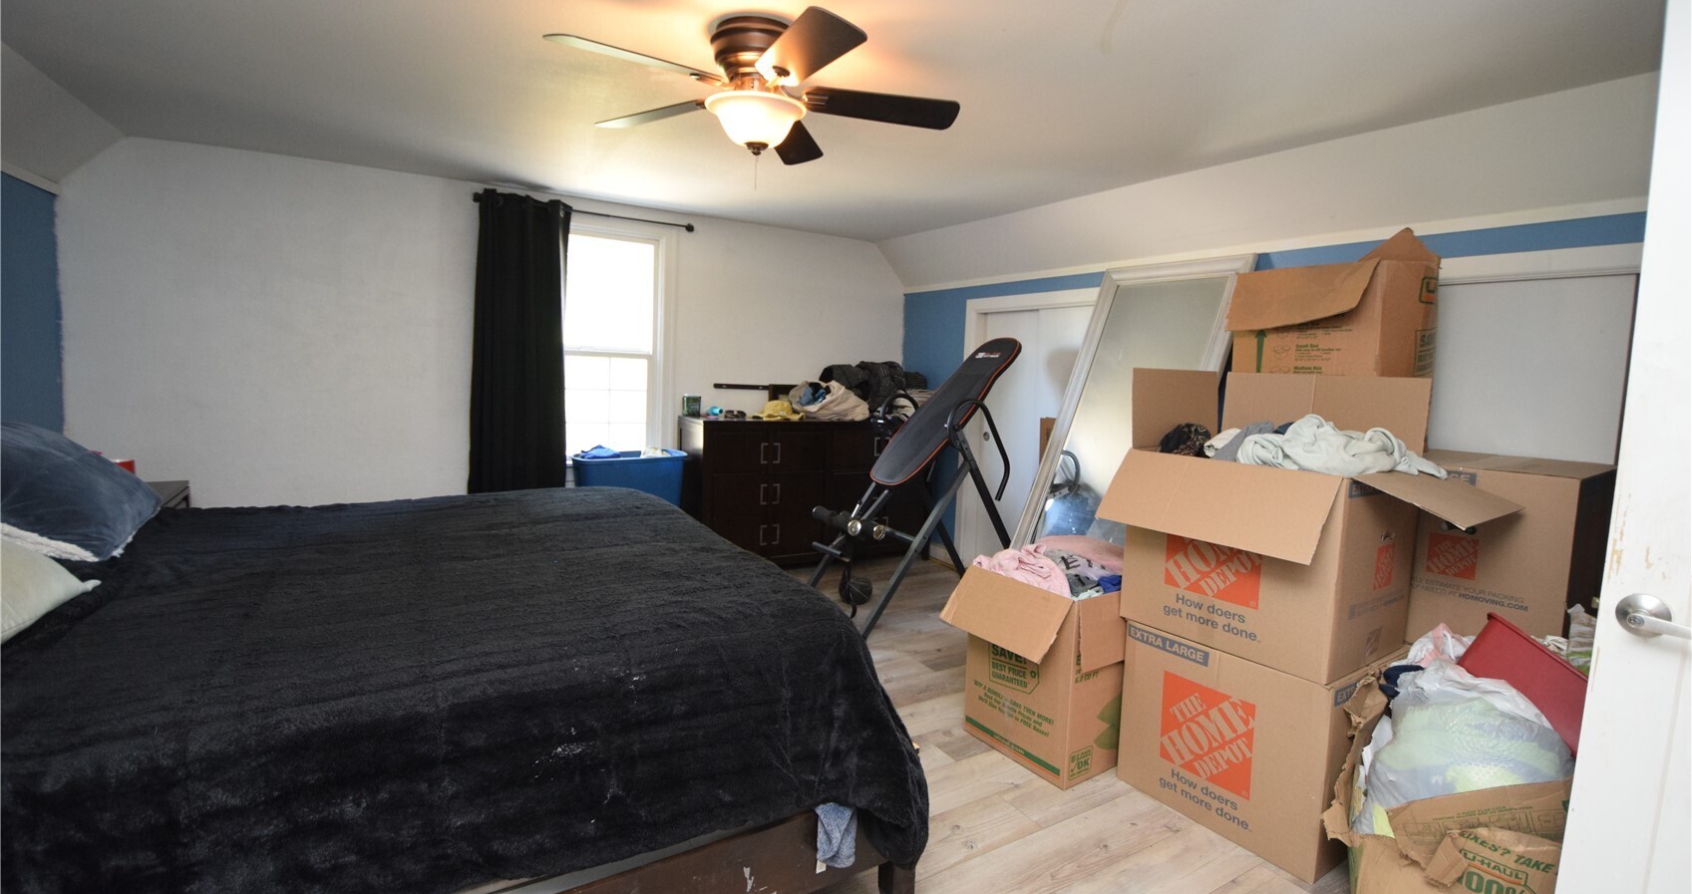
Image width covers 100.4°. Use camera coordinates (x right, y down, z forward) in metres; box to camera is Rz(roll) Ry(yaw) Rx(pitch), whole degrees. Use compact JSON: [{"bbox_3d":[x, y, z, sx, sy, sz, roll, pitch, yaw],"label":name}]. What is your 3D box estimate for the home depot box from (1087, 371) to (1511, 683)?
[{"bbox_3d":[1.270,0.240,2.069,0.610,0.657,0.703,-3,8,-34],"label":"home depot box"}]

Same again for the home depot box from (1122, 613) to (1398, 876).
[{"bbox_3d":[1.274,0.830,2.185,0.535,0.541,0.573,-3,8,-34],"label":"home depot box"}]

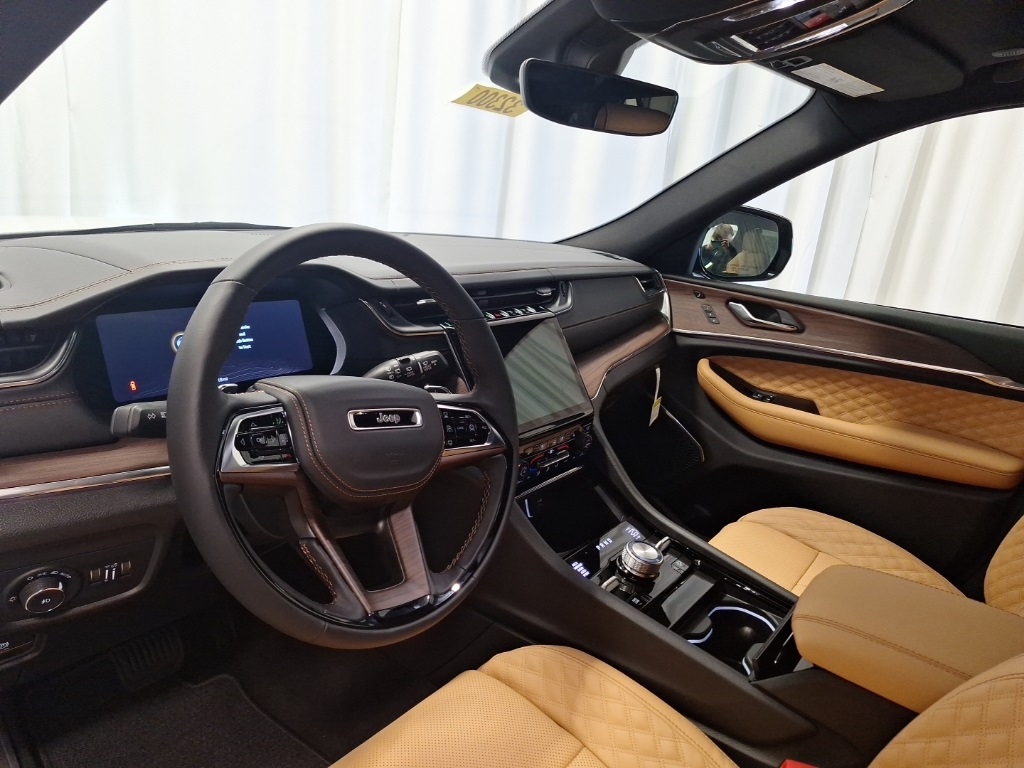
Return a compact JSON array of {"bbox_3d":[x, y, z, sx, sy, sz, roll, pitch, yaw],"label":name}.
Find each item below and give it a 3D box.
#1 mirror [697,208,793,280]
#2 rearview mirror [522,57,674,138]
[{"bbox_3d":[0.568,-0.347,1.680,0.225,0.166,0.115,9,16,9],"label":"mirror"},{"bbox_3d":[0.110,-0.365,0.875,0.245,0.067,0.037,-5,23,-31],"label":"rearview mirror"}]

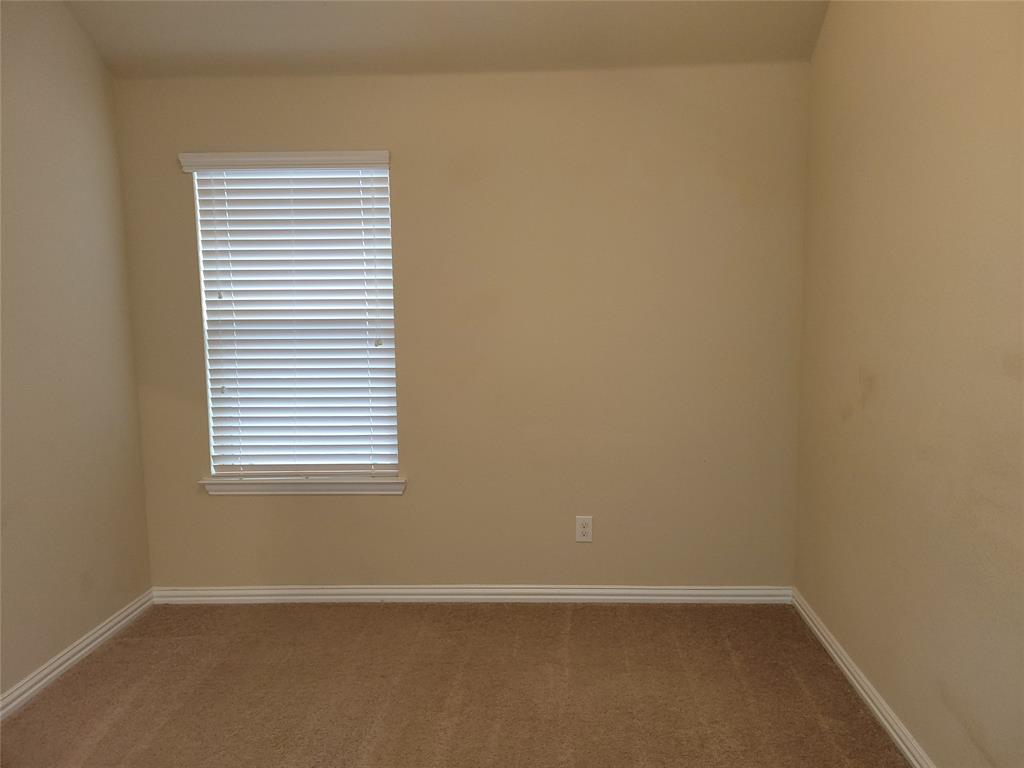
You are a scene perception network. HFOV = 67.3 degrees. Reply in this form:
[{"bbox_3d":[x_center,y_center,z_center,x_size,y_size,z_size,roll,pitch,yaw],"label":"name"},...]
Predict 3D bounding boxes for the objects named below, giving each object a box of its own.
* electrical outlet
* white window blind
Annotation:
[{"bbox_3d":[0.333,0.668,3.535,0.072,0.116,0.012,-1,7,2],"label":"electrical outlet"},{"bbox_3d":[-0.976,-0.285,3.465,0.913,1.461,0.075,-1,7,2],"label":"white window blind"}]

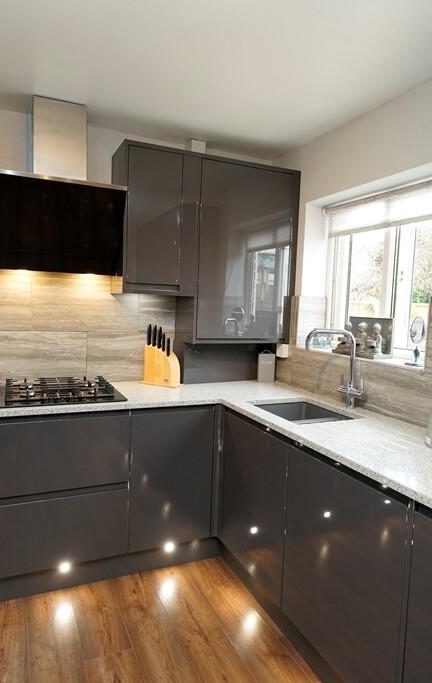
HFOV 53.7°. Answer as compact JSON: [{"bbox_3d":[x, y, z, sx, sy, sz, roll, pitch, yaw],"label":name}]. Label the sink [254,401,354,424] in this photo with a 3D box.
[{"bbox_3d":[0.399,0.431,2.006,0.311,0.180,0.367,0,5,-26],"label":"sink"}]

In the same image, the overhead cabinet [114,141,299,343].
[{"bbox_3d":[-0.057,-0.524,2.580,1.067,1.047,0.340,0,5,-24],"label":"overhead cabinet"}]

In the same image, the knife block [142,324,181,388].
[{"bbox_3d":[-0.308,0.080,2.541,0.220,0.360,0.100,4,5,23],"label":"knife block"}]

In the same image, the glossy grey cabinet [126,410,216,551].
[{"bbox_3d":[-0.341,0.682,2.483,0.454,0.724,0.580,0,5,-24],"label":"glossy grey cabinet"}]

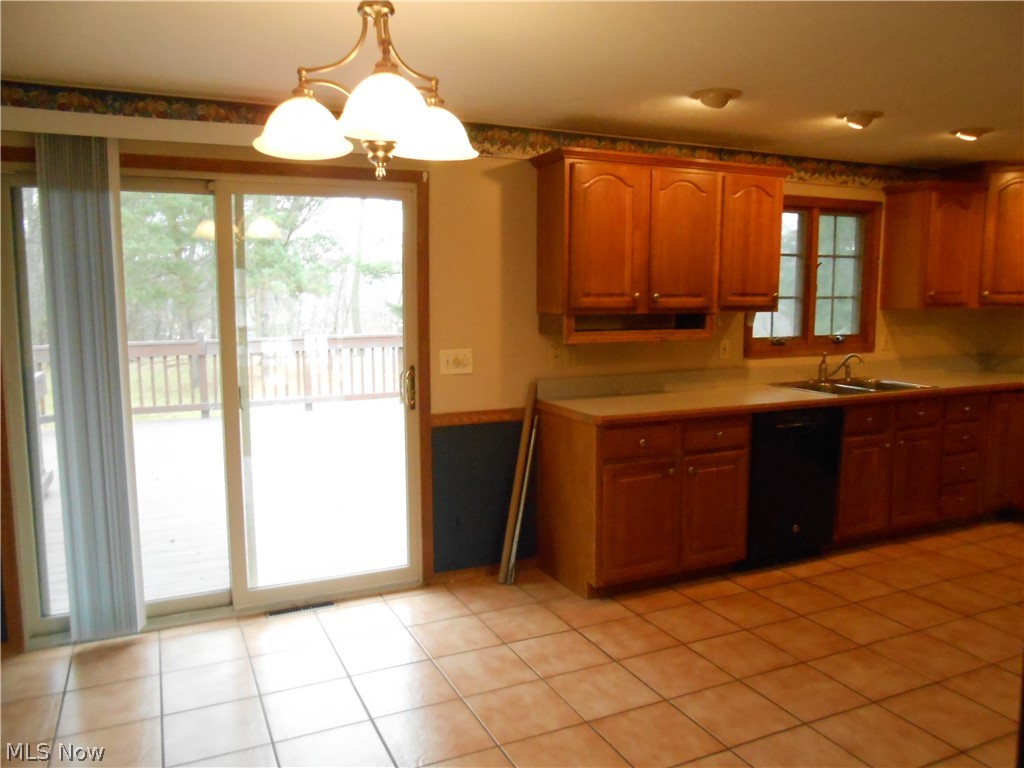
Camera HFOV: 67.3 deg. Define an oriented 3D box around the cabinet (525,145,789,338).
[{"bbox_3d":[0.824,-0.709,4.139,1.458,0.931,0.339,-3,8,-25],"label":"cabinet"}]

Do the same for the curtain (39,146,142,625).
[{"bbox_3d":[-1.706,0.038,3.140,0.291,2.064,0.088,-3,7,-25],"label":"curtain"}]

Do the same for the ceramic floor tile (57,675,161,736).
[{"bbox_3d":[-1.462,1.176,2.806,0.330,0.010,0.330,-3,8,-25],"label":"ceramic floor tile"}]

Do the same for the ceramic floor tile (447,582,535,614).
[{"bbox_3d":[-0.082,1.039,3.765,0.325,0.010,0.326,-3,7,-25],"label":"ceramic floor tile"}]

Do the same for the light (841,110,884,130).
[{"bbox_3d":[1.635,-1.223,3.608,0.194,0.075,0.194,-3,7,-25],"label":"light"}]

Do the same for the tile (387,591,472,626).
[{"bbox_3d":[-0.382,1.059,3.634,0.328,0.010,0.328,-3,7,-25],"label":"tile"}]

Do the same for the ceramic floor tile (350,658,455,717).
[{"bbox_3d":[-0.403,1.145,2.894,0.328,0.010,0.328,-3,7,-25],"label":"ceramic floor tile"}]

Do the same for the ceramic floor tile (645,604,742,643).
[{"bbox_3d":[0.805,1.075,3.451,0.328,0.010,0.328,-3,7,-25],"label":"ceramic floor tile"}]

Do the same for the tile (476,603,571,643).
[{"bbox_3d":[0.058,1.073,3.464,0.325,0.010,0.326,-3,7,-25],"label":"tile"}]

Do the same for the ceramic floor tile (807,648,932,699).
[{"bbox_3d":[1.396,1.133,3.009,0.328,0.010,0.328,-3,7,-25],"label":"ceramic floor tile"}]

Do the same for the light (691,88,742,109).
[{"bbox_3d":[0.846,-1.171,3.193,0.205,0.060,0.205,0,7,0],"label":"light"}]

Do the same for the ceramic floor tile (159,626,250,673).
[{"bbox_3d":[-1.288,1.112,3.216,0.328,0.010,0.328,-3,7,-25],"label":"ceramic floor tile"}]

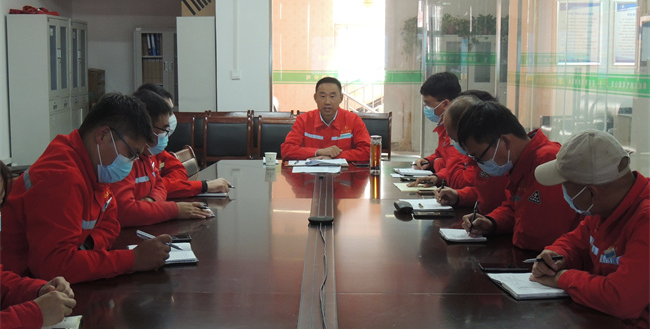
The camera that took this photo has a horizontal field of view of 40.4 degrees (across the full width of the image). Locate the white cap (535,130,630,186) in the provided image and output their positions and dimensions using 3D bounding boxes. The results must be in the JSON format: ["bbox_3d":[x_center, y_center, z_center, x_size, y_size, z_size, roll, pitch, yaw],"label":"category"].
[{"bbox_3d":[0.759,-0.018,2.600,0.270,0.145,0.180,-6,10,25],"label":"white cap"}]

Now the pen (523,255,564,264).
[{"bbox_3d":[0.686,0.298,2.771,0.137,0.011,0.011,-7,8,-12],"label":"pen"}]

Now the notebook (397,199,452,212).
[{"bbox_3d":[0.462,0.187,4.040,0.215,0.013,0.260,0,7,0],"label":"notebook"}]

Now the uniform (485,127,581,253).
[{"bbox_3d":[0.830,0.182,3.362,0.490,0.590,0.500,-1,7,-13],"label":"uniform"}]

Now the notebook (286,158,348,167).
[{"bbox_3d":[-0.050,-0.013,5.866,0.380,0.026,0.250,0,6,0],"label":"notebook"}]

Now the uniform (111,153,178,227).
[{"bbox_3d":[-0.890,0.182,3.895,0.510,0.550,0.510,2,7,14],"label":"uniform"}]

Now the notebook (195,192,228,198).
[{"bbox_3d":[-0.580,0.147,4.495,0.190,0.016,0.170,0,6,0],"label":"notebook"}]

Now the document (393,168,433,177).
[{"bbox_3d":[0.545,0.049,5.370,0.190,0.016,0.250,1,7,7],"label":"document"}]

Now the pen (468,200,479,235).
[{"bbox_3d":[0.568,0.201,3.370,0.011,0.133,0.011,16,-15,5],"label":"pen"}]

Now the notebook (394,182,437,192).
[{"bbox_3d":[0.498,0.122,4.744,0.210,0.008,0.280,0,6,3],"label":"notebook"}]

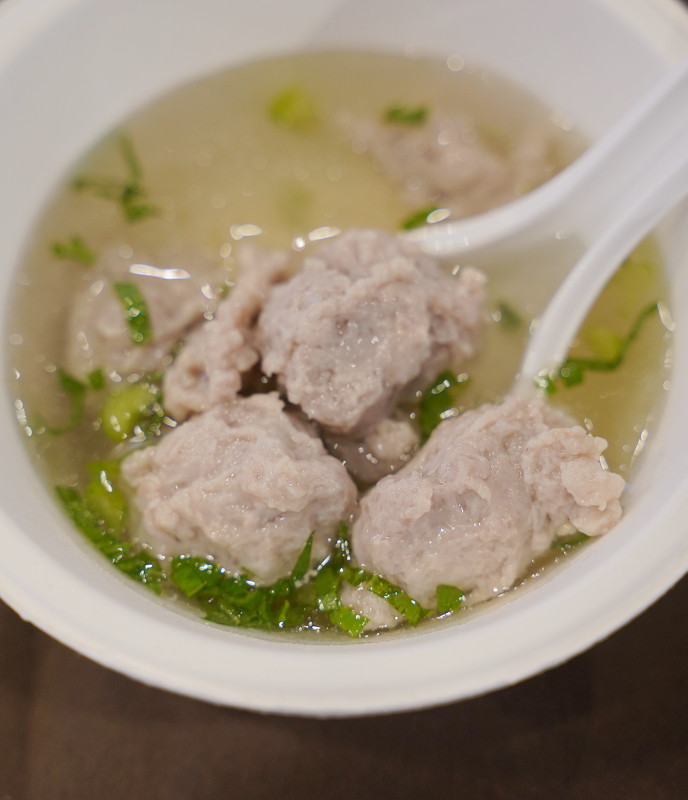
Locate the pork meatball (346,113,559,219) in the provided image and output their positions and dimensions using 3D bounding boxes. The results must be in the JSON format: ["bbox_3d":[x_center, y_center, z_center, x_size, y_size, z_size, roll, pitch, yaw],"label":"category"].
[{"bbox_3d":[0.018,-0.039,0.420,0.034,0.023,0.024,-3,65,0],"label":"pork meatball"}]

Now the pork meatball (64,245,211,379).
[{"bbox_3d":[-0.033,-0.014,0.411,0.026,0.024,0.026,-3,65,0],"label":"pork meatball"}]

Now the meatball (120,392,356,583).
[{"bbox_3d":[-0.016,0.014,0.383,0.035,0.028,0.030,-3,65,0],"label":"meatball"}]

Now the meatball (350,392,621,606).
[{"bbox_3d":[0.022,0.016,0.381,0.040,0.028,0.032,-10,65,-3],"label":"meatball"}]

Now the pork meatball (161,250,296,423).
[{"bbox_3d":[-0.018,-0.011,0.398,0.022,0.023,0.030,29,69,14],"label":"pork meatball"}]

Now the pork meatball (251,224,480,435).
[{"bbox_3d":[0.004,-0.010,0.385,0.035,0.029,0.032,-3,65,0],"label":"pork meatball"}]

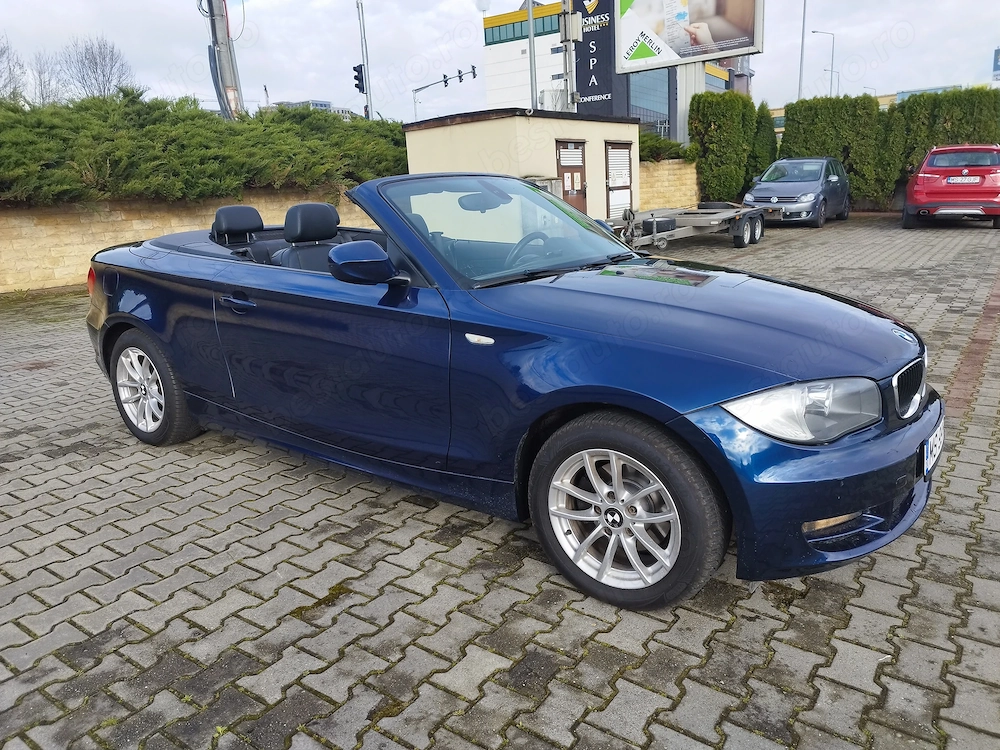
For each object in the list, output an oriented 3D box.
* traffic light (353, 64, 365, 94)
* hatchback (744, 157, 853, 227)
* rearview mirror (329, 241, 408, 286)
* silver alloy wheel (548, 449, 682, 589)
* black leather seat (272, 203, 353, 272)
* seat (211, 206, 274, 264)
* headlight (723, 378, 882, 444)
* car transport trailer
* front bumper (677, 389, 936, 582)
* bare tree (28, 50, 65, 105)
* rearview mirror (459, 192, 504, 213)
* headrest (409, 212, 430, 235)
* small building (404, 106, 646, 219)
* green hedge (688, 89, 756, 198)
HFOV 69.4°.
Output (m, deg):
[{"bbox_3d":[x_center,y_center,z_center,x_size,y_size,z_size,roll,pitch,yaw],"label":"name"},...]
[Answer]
[{"bbox_3d":[-4.506,-9.411,23.000,0.360,0.880,0.290,-4,13,-8],"label":"traffic light"},{"bbox_3d":[7.360,-4.450,17.620,1.760,1.580,4.200,8,18,36],"label":"hatchback"},{"bbox_3d":[-0.454,-0.381,2.471,0.170,0.155,0.230,10,19,34],"label":"rearview mirror"},{"bbox_3d":[0.378,0.427,2.249,0.445,0.445,0.180,10,17,34],"label":"silver alloy wheel"},{"bbox_3d":[-0.621,-0.304,3.284,0.750,0.950,0.520,10,19,34],"label":"black leather seat"},{"bbox_3d":[-1.155,-0.429,3.671,0.660,0.850,0.500,10,19,34],"label":"seat"},{"bbox_3d":[0.847,0.094,1.991,0.340,0.170,0.370,10,19,34],"label":"headlight"},{"bbox_3d":[3.400,-2.780,13.500,2.250,0.850,5.300,7,17,33],"label":"car transport trailer"},{"bbox_3d":[1.216,0.204,2.543,0.600,0.520,1.730,10,17,34],"label":"front bumper"},{"bbox_3d":[-26.130,-13.795,43.299,3.000,10.490,3.000,-3,14,0],"label":"bare tree"},{"bbox_3d":[-0.081,-0.782,3.242,0.235,0.080,0.060,-14,18,-41],"label":"rearview mirror"},{"bbox_3d":[-0.488,-0.811,3.994,0.130,0.190,0.260,8,17,35],"label":"headrest"},{"bbox_3d":[0.605,-3.512,13.904,2.550,2.500,4.070,8,17,38],"label":"small building"},{"bbox_3d":[5.299,-5.098,17.200,1.400,3.100,1.200,5,15,30],"label":"green hedge"}]

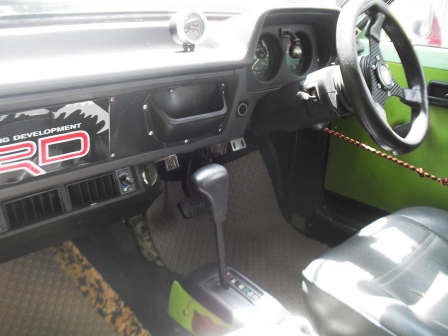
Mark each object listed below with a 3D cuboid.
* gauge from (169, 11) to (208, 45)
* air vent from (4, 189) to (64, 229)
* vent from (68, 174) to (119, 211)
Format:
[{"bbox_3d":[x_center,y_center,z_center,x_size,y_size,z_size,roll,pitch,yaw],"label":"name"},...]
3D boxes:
[{"bbox_3d":[-0.073,-0.289,0.930,0.041,0.067,0.066,11,20,43],"label":"gauge"},{"bbox_3d":[-0.315,0.066,0.749,0.030,0.045,0.096,-1,12,45],"label":"air vent"},{"bbox_3d":[-0.241,0.042,0.822,0.030,0.045,0.096,-1,12,45],"label":"vent"}]

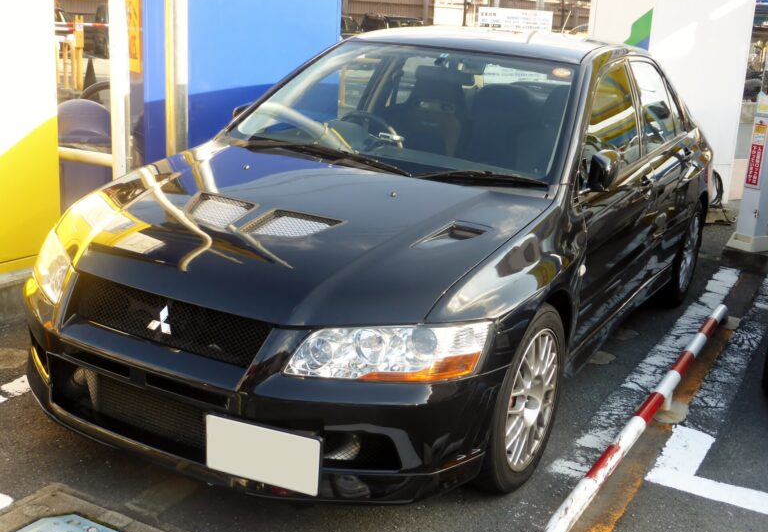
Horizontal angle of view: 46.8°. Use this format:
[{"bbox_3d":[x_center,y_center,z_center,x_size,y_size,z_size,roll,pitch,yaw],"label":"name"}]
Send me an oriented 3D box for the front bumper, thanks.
[{"bbox_3d":[-0.565,0.301,2.693,1.740,0.480,0.570,13,17,27],"label":"front bumper"}]

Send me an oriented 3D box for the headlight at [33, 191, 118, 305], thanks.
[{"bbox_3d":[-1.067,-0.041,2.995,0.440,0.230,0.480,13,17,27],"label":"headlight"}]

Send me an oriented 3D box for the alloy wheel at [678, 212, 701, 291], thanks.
[{"bbox_3d":[1.674,-0.089,5.123,0.190,0.470,0.470,13,17,27],"label":"alloy wheel"}]

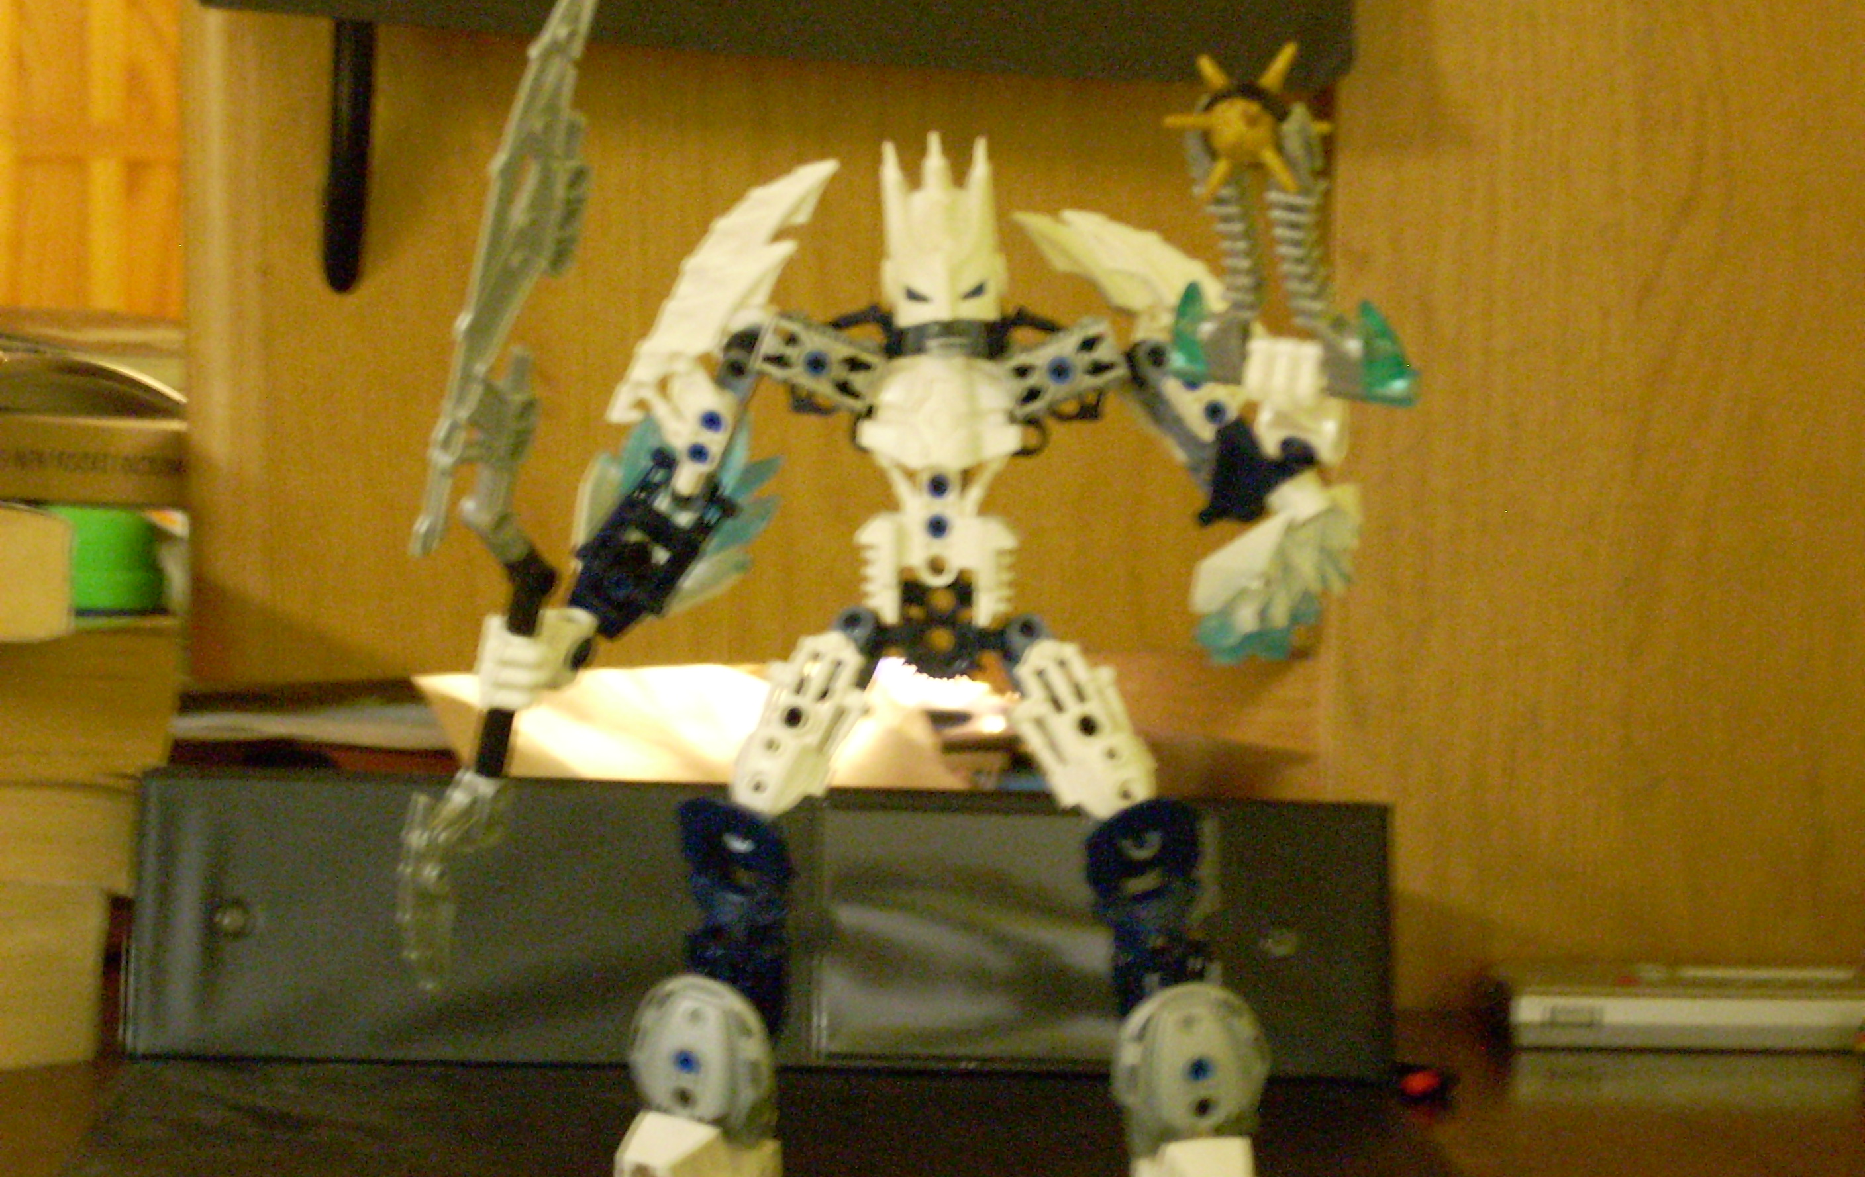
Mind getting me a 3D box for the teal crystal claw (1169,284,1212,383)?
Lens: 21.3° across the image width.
[{"bbox_3d":[0.049,-0.048,0.940,0.008,0.019,0.009,5,4,11],"label":"teal crystal claw"}]

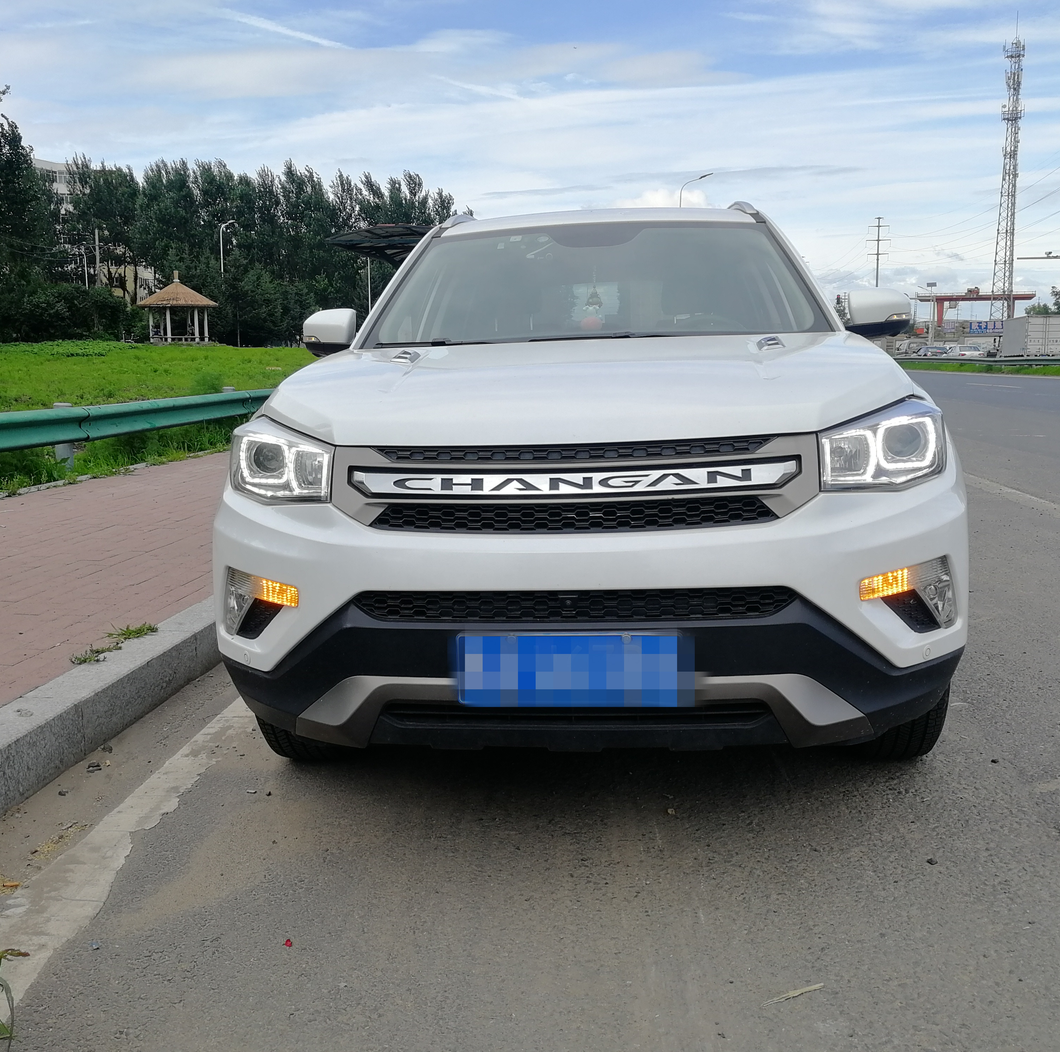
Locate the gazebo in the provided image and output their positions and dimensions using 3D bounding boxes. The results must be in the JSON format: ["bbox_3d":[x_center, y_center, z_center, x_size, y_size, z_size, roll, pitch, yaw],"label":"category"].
[{"bbox_3d":[-25.010,-15.444,77.547,5.611,5.032,5.611,-3,9,-17],"label":"gazebo"}]

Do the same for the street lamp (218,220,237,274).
[{"bbox_3d":[-23.111,-18.449,83.151,1.250,9.206,0.320,0,9,0],"label":"street lamp"}]

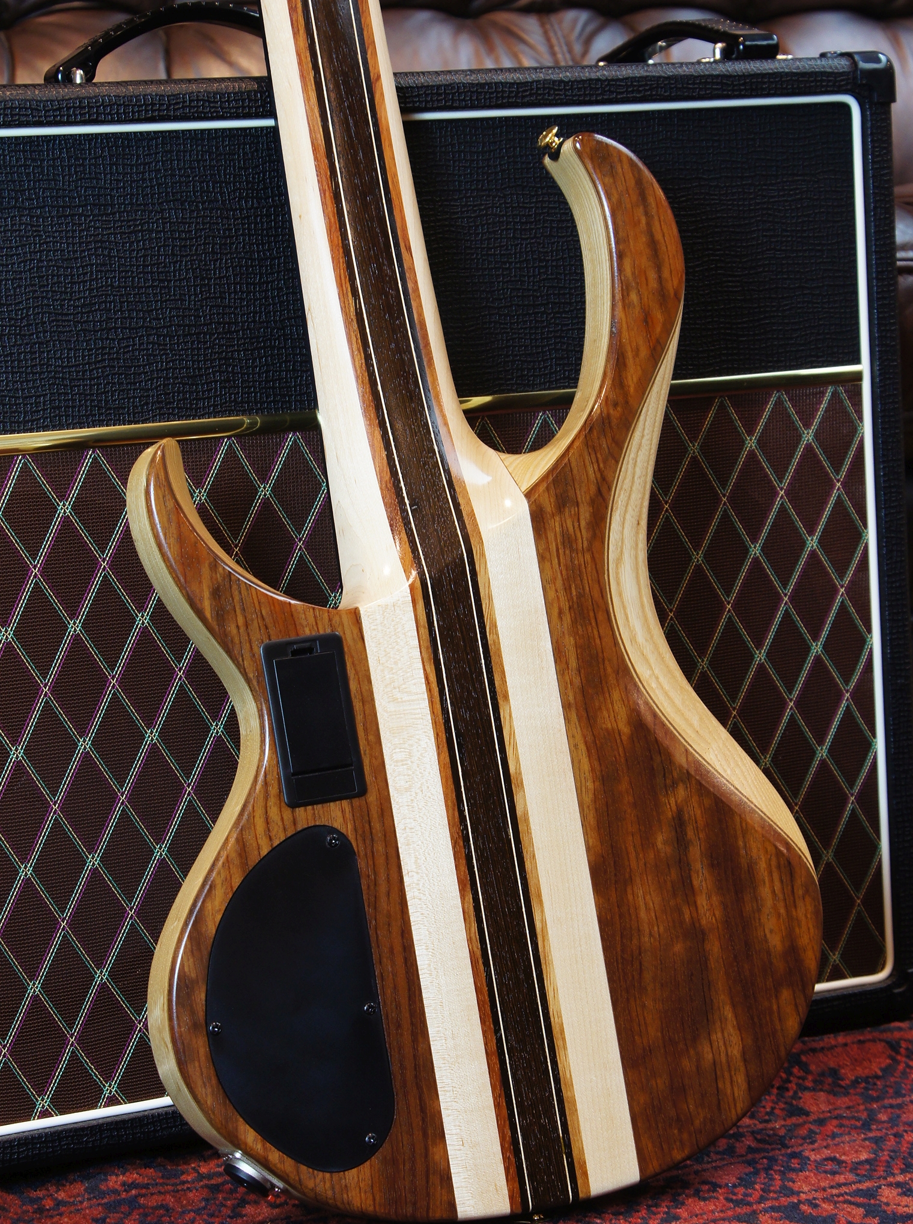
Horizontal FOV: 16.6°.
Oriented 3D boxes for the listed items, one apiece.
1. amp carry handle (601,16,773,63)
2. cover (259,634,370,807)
[{"bbox_3d":[0.134,-0.329,1.821,0.030,0.031,0.172,-6,8,-24],"label":"amp carry handle"},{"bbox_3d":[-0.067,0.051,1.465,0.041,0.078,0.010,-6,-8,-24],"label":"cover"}]

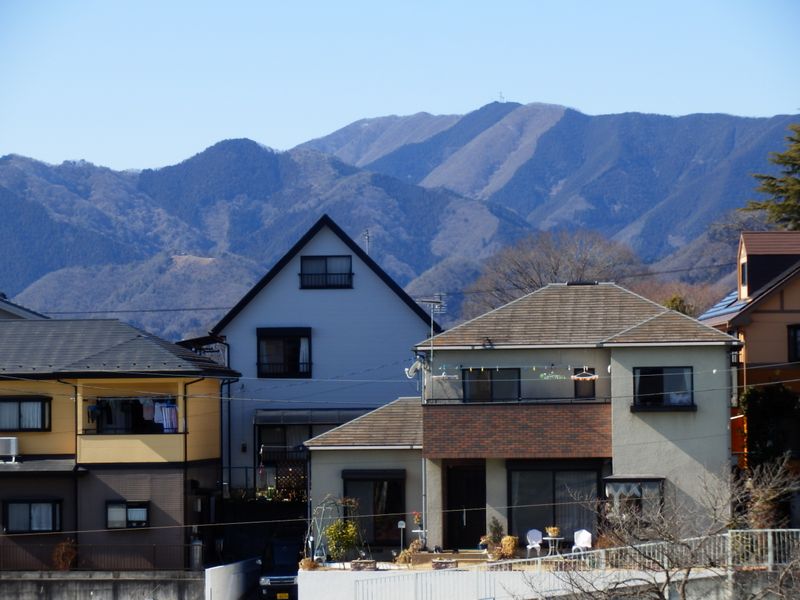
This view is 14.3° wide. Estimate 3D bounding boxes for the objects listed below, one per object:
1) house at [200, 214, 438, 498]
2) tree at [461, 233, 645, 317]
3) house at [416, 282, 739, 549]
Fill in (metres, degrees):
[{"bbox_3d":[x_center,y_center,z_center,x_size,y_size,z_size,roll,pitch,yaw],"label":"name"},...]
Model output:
[{"bbox_3d":[-2.420,1.800,105.000,7.400,9.050,9.300,-1,0,-1],"label":"house"},{"bbox_3d":[9.000,0.750,190.000,10.800,9.800,10.500,-1,0,0],"label":"tree"},{"bbox_3d":[5.400,3.350,94.300,9.200,7.700,8.000,-1,0,5],"label":"house"}]

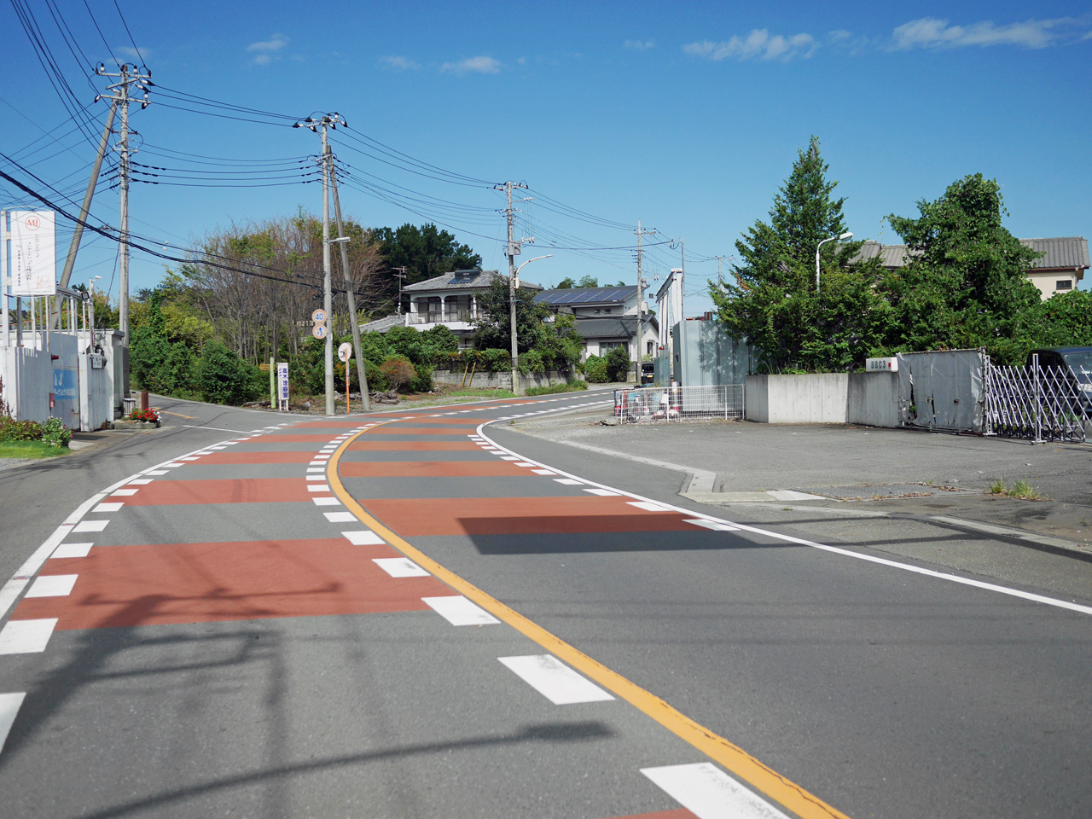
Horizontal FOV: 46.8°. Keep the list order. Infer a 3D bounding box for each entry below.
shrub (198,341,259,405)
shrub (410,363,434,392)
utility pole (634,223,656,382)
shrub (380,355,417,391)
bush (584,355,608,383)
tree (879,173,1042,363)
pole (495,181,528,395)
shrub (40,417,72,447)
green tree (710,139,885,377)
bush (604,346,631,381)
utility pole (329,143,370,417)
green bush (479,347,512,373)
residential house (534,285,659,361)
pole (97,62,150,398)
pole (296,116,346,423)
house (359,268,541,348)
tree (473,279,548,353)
[{"bbox_3d":[-15.070,-1.704,60.000,2.900,3.042,2.700,-1,1,0],"label":"shrub"},{"bbox_3d":[-6.591,-1.653,67.000,1.400,1.540,1.350,-1,1,0],"label":"shrub"},{"bbox_3d":[7.496,-8.113,96.000,1.750,12.523,0.500,0,1,23],"label":"utility pole"},{"bbox_3d":[-7.859,-1.903,67.000,1.750,1.947,1.600,0,1,10],"label":"shrub"},{"bbox_3d":[3.718,-3.003,94.000,1.800,2.065,1.700,-1,1,0],"label":"bush"},{"bbox_3d":[13.950,-4.382,42.500,5.400,7.183,5.200,-1,1,0],"label":"tree"},{"bbox_3d":[-2.026,-7.129,74.000,1.850,12.504,0.500,0,1,17],"label":"pole"},{"bbox_3d":[-11.673,0.537,30.000,0.740,0.730,0.720,-1,1,0],"label":"shrub"},{"bbox_3d":[9.021,-5.492,45.000,6.100,8.580,5.900,-1,1,0],"label":"green tree"},{"bbox_3d":[5.370,-3.432,94.000,2.000,2.733,1.900,-1,1,0],"label":"bush"},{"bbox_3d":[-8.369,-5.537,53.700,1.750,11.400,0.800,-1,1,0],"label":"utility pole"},{"bbox_3d":[-3.097,-3.019,77.000,1.850,1.613,1.500,0,1,10],"label":"green bush"},{"bbox_3d":[4.440,-6.720,109.379,10.300,7.900,8.200,0,1,25],"label":"residential house"},{"bbox_3d":[-15.479,-6.464,46.300,1.850,12.580,0.800,-1,1,-5],"label":"pole"},{"bbox_3d":[-9.442,-6.074,53.000,1.850,12.756,1.050,0,2,30],"label":"pole"},{"bbox_3d":[-6.544,-6.388,93.946,12.400,7.900,6.800,0,1,25],"label":"house"},{"bbox_3d":[-2.273,-5.339,81.000,4.300,5.913,4.200,0,1,10],"label":"tree"}]

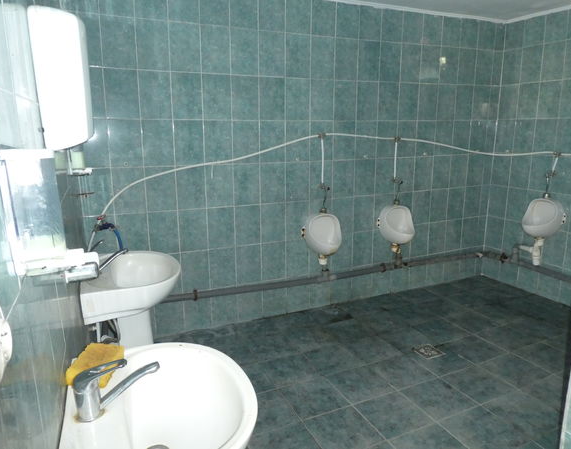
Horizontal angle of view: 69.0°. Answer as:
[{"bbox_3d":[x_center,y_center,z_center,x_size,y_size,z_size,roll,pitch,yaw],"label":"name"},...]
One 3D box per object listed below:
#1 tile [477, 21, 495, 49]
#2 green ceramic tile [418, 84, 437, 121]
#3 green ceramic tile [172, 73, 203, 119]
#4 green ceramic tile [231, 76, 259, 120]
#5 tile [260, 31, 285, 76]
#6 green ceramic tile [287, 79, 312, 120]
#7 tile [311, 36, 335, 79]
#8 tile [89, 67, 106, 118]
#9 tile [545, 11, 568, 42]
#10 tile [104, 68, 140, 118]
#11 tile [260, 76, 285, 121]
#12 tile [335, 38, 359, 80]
[{"bbox_3d":[1.738,-1.625,3.579,0.198,0.235,0.010,-6,14,-23],"label":"tile"},{"bbox_3d":[1.210,-1.032,3.524,0.200,0.300,0.010,-6,14,-23],"label":"green ceramic tile"},{"bbox_3d":[-0.648,-0.842,2.743,0.200,0.300,0.010,-6,14,-23],"label":"green ceramic tile"},{"bbox_3d":[-0.276,-0.878,2.892,0.200,0.300,0.010,-6,13,-22],"label":"green ceramic tile"},{"bbox_3d":[-0.095,-1.187,2.895,0.200,0.300,0.010,-6,13,-22],"label":"tile"},{"bbox_3d":[0.092,-0.916,3.055,0.200,0.300,0.010,-6,14,-23],"label":"green ceramic tile"},{"bbox_3d":[0.274,-1.220,3.036,0.198,0.297,0.010,-6,14,-22],"label":"tile"},{"bbox_3d":[-1.202,-0.787,2.512,0.200,0.300,0.010,-6,13,-22],"label":"tile"},{"bbox_3d":[2.158,-1.567,3.305,0.010,0.220,0.200,-6,14,-22],"label":"tile"},{"bbox_3d":[-1.017,-0.805,2.588,0.200,0.300,0.010,-6,13,-22],"label":"tile"},{"bbox_3d":[-0.093,-0.894,2.960,0.200,0.300,0.010,-6,13,-22],"label":"tile"},{"bbox_3d":[0.458,-1.239,3.112,0.198,0.297,0.010,-6,14,-22],"label":"tile"}]

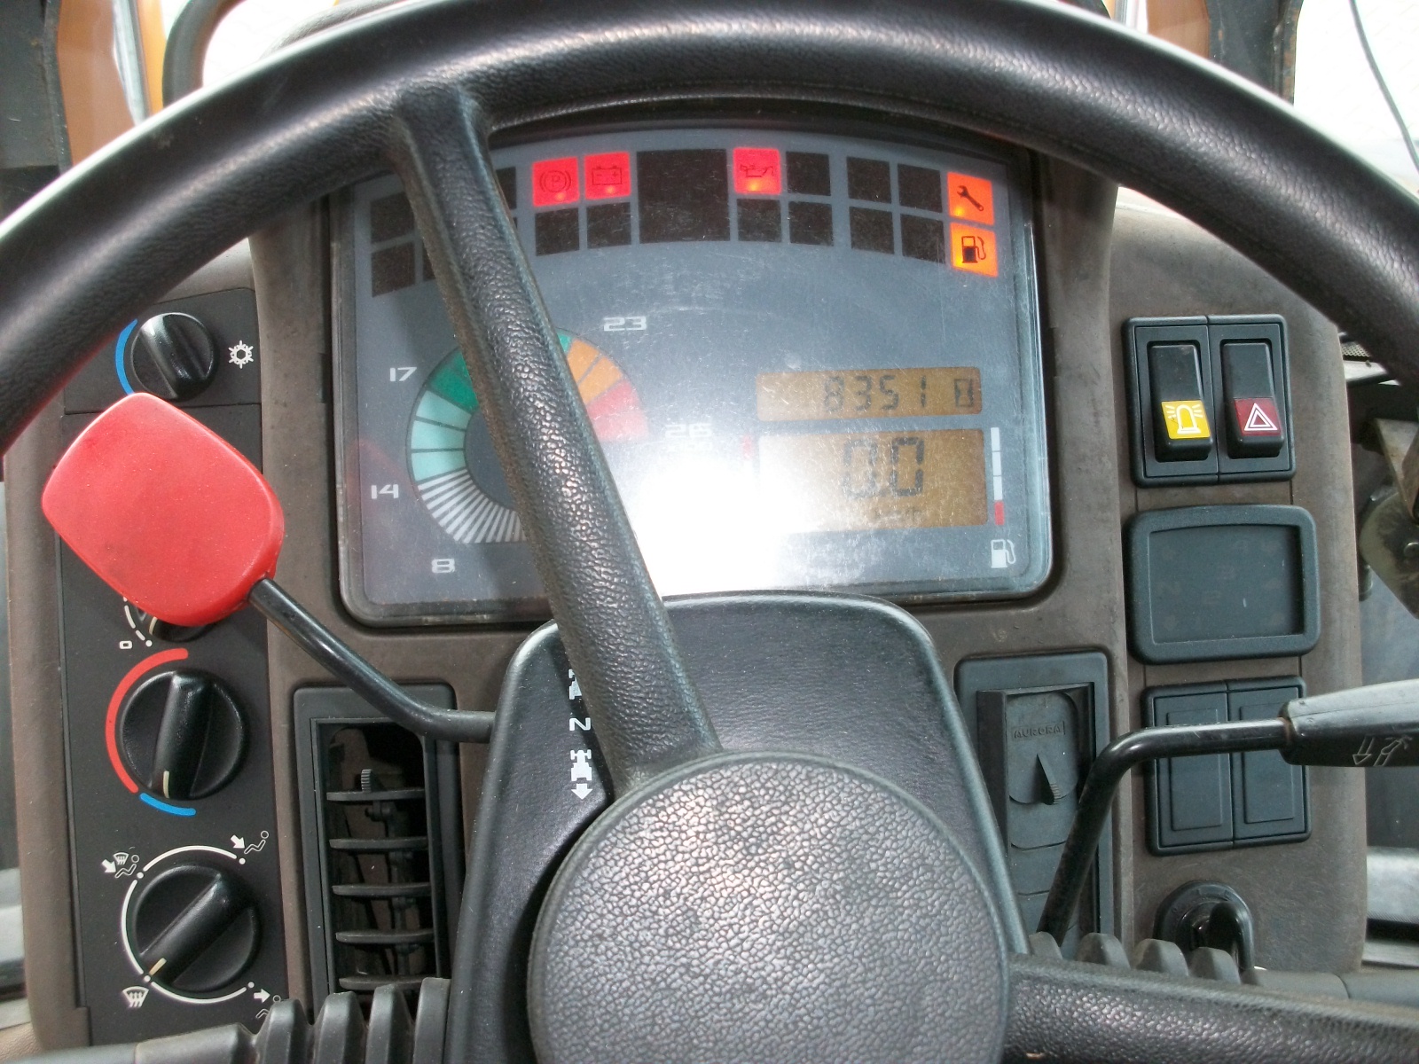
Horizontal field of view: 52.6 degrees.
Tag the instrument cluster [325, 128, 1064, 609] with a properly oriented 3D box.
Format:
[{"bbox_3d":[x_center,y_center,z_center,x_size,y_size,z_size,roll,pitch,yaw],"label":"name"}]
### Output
[{"bbox_3d":[-0.005,-0.052,0.466,0.219,0.152,0.030,-2,-1,0],"label":"instrument cluster"}]

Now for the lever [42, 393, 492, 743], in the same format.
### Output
[{"bbox_3d":[-0.104,0.017,0.367,0.128,0.046,0.033,36,0,-12],"label":"lever"}]

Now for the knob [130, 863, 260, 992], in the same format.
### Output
[{"bbox_3d":[-0.159,0.123,0.446,0.037,0.037,0.021,-2,-1,0],"label":"knob"}]

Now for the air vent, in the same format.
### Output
[{"bbox_3d":[-0.104,0.107,0.462,0.050,0.114,0.028,-2,-1,0],"label":"air vent"}]

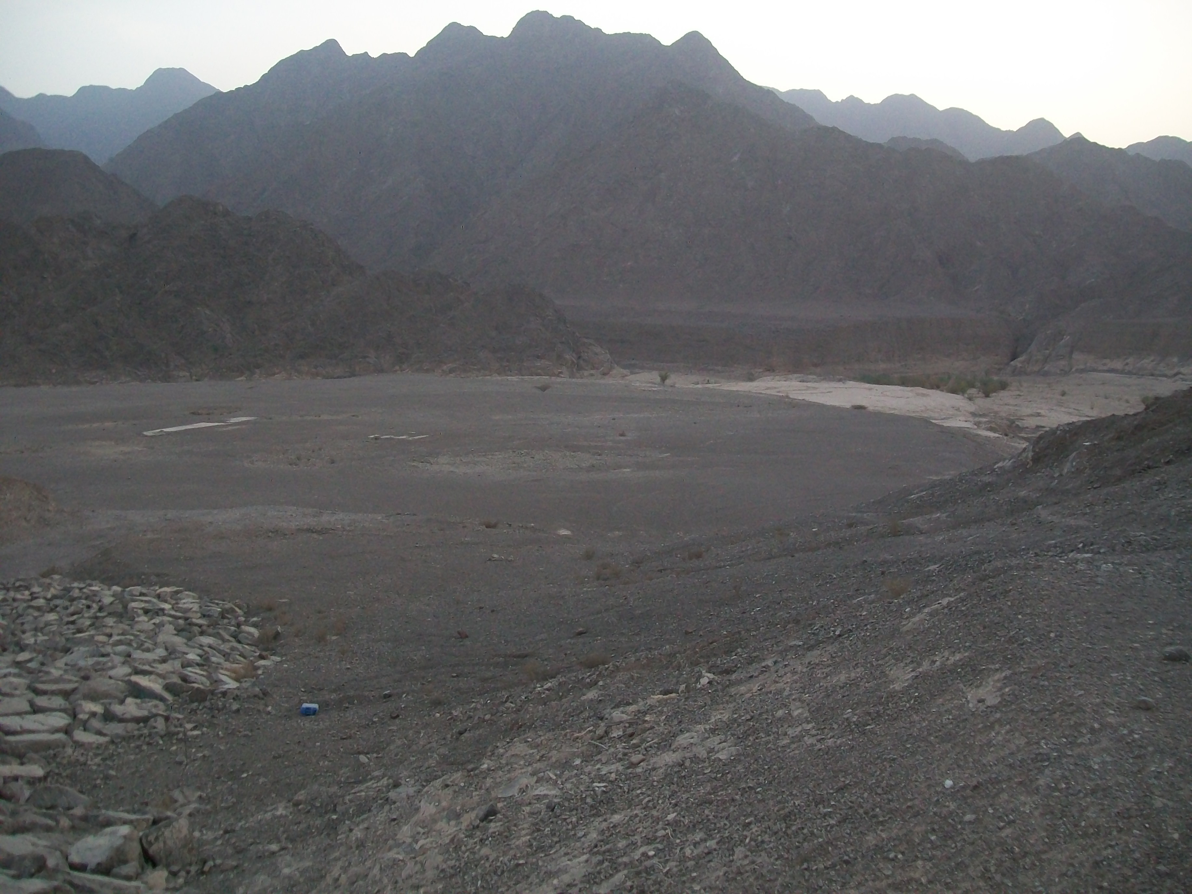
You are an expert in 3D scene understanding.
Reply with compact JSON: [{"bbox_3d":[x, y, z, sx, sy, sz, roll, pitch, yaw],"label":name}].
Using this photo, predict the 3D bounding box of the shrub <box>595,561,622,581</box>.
[{"bbox_3d":[0.290,2.846,27.000,0.644,0.439,0.593,0,5,0],"label":"shrub"}]

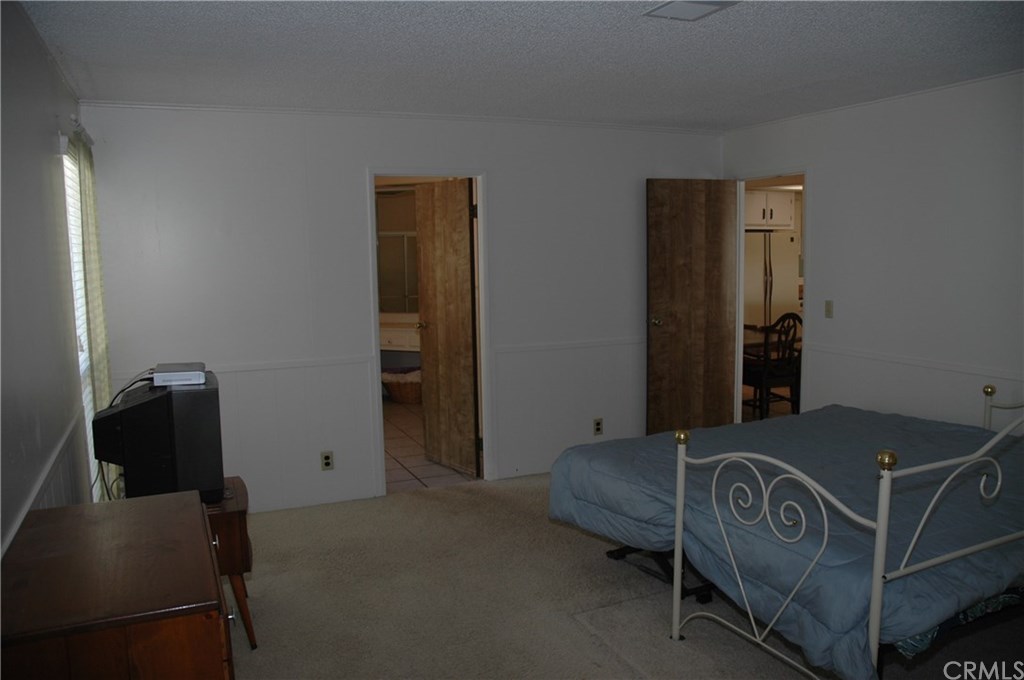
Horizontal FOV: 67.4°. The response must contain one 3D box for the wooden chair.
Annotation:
[{"bbox_3d":[2.223,0.259,6.663,0.530,0.980,0.550,-4,8,-24],"label":"wooden chair"}]

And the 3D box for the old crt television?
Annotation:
[{"bbox_3d":[-1.495,0.421,3.261,0.475,0.475,0.510,-4,8,-22],"label":"old crt television"}]

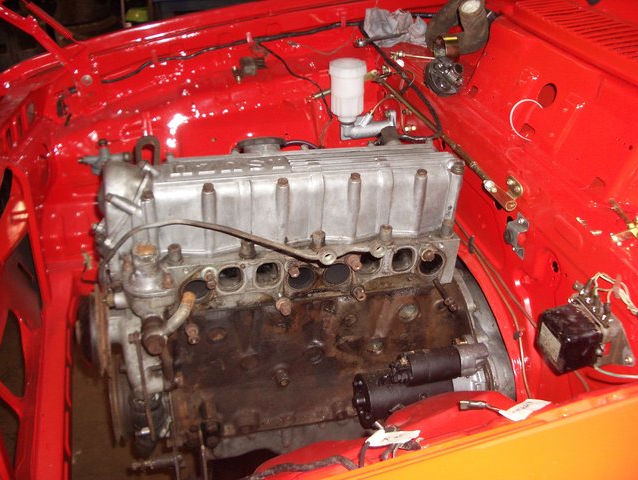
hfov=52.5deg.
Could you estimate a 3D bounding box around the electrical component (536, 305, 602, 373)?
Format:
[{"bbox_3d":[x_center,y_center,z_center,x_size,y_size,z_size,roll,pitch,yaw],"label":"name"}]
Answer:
[{"bbox_3d":[0.276,0.109,0.720,0.043,0.051,0.052,-13,34,-8],"label":"electrical component"}]

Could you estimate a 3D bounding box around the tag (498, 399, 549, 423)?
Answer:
[{"bbox_3d":[0.164,0.132,0.511,0.042,0.006,0.017,-20,69,-18],"label":"tag"}]

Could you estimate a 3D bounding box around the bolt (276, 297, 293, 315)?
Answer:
[{"bbox_3d":[-0.047,0.091,0.888,0.018,0.018,0.026,-5,28,-14],"label":"bolt"}]

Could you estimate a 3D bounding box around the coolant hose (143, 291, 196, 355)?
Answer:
[{"bbox_3d":[-0.184,0.100,0.787,0.060,0.054,0.050,-9,31,-11],"label":"coolant hose"}]

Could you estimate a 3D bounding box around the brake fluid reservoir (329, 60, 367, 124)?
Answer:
[{"bbox_3d":[0.053,-0.269,1.170,0.066,0.110,0.066,-1,28,0],"label":"brake fluid reservoir"}]

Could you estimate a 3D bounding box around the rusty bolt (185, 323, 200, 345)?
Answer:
[{"bbox_3d":[-0.164,0.121,0.838,0.016,0.016,0.026,-6,27,-13],"label":"rusty bolt"}]

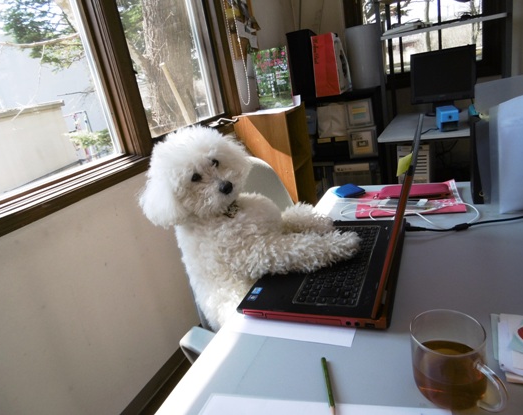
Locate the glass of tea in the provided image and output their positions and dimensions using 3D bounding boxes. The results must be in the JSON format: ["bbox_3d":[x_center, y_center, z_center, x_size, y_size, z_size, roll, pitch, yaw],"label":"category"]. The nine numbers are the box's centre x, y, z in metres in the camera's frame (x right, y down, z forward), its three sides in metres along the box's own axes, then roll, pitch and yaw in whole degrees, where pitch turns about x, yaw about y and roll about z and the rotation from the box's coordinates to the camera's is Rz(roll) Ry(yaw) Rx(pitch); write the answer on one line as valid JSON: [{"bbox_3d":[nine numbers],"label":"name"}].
[{"bbox_3d":[0.235,0.192,0.458,0.082,0.091,0.108,-23,23,-30],"label":"glass of tea"}]

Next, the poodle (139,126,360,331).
[{"bbox_3d":[-0.020,0.068,0.856,0.460,0.500,0.280,2,23,30],"label":"poodle"}]

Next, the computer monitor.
[{"bbox_3d":[1.056,-0.726,2.232,0.335,0.365,0.180,-1,22,26],"label":"computer monitor"}]

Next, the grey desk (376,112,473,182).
[{"bbox_3d":[1.095,-0.173,2.227,0.660,0.670,0.670,-1,22,26],"label":"grey desk"}]

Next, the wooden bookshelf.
[{"bbox_3d":[0.126,-0.131,2.296,0.295,0.880,0.310,-1,22,26],"label":"wooden bookshelf"}]

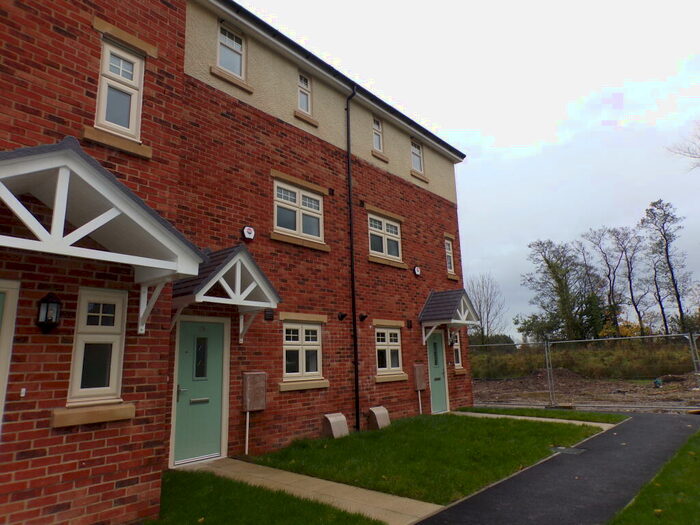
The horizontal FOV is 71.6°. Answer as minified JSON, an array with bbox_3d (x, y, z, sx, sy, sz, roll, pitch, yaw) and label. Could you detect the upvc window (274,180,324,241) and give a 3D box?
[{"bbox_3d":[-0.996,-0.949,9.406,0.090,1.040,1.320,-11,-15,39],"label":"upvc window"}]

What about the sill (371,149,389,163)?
[{"bbox_3d":[0.690,-2.524,11.704,0.140,0.130,0.680,-11,-15,39],"label":"sill"}]

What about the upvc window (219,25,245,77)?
[{"bbox_3d":[-2.151,-3.745,8.682,0.070,0.870,0.620,-11,-15,39],"label":"upvc window"}]

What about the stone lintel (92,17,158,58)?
[{"bbox_3d":[-2.318,-2.289,5.001,0.110,0.125,0.673,-10,-14,38],"label":"stone lintel"}]

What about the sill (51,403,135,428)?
[{"bbox_3d":[-2.237,1.321,4.227,0.150,0.140,0.675,-10,-14,38],"label":"sill"}]

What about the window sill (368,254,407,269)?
[{"bbox_3d":[0.875,0.015,11.464,0.150,0.143,1.595,-10,-14,38],"label":"window sill"}]

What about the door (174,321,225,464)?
[{"bbox_3d":[-2.245,1.896,7.234,0.060,2.005,0.760,-11,-15,39],"label":"door"}]

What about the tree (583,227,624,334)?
[{"bbox_3d":[20.715,2.487,38.890,3.132,11.135,3.000,-1,-12,0],"label":"tree"}]

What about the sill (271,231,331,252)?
[{"bbox_3d":[-0.947,-0.377,9.259,0.150,0.142,1.590,-10,-14,38],"label":"sill"}]

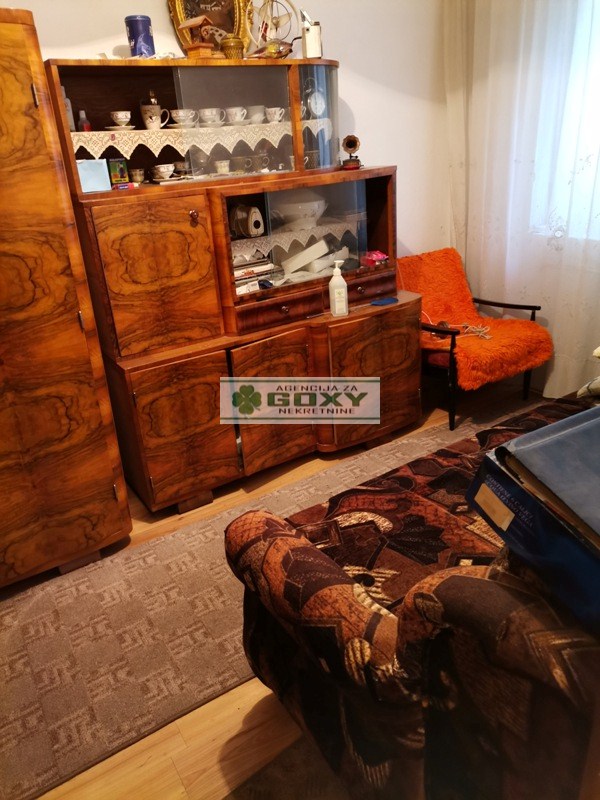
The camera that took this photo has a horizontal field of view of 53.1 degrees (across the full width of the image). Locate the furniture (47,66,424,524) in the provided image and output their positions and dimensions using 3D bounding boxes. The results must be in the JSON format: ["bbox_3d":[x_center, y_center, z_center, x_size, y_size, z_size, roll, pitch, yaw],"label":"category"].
[{"bbox_3d":[-0.141,-0.509,2.665,1.477,1.753,0.551,-18,27,-29],"label":"furniture"}]

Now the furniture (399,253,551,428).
[{"bbox_3d":[0.872,-0.370,3.314,0.656,0.816,0.723,-17,25,-28],"label":"furniture"}]

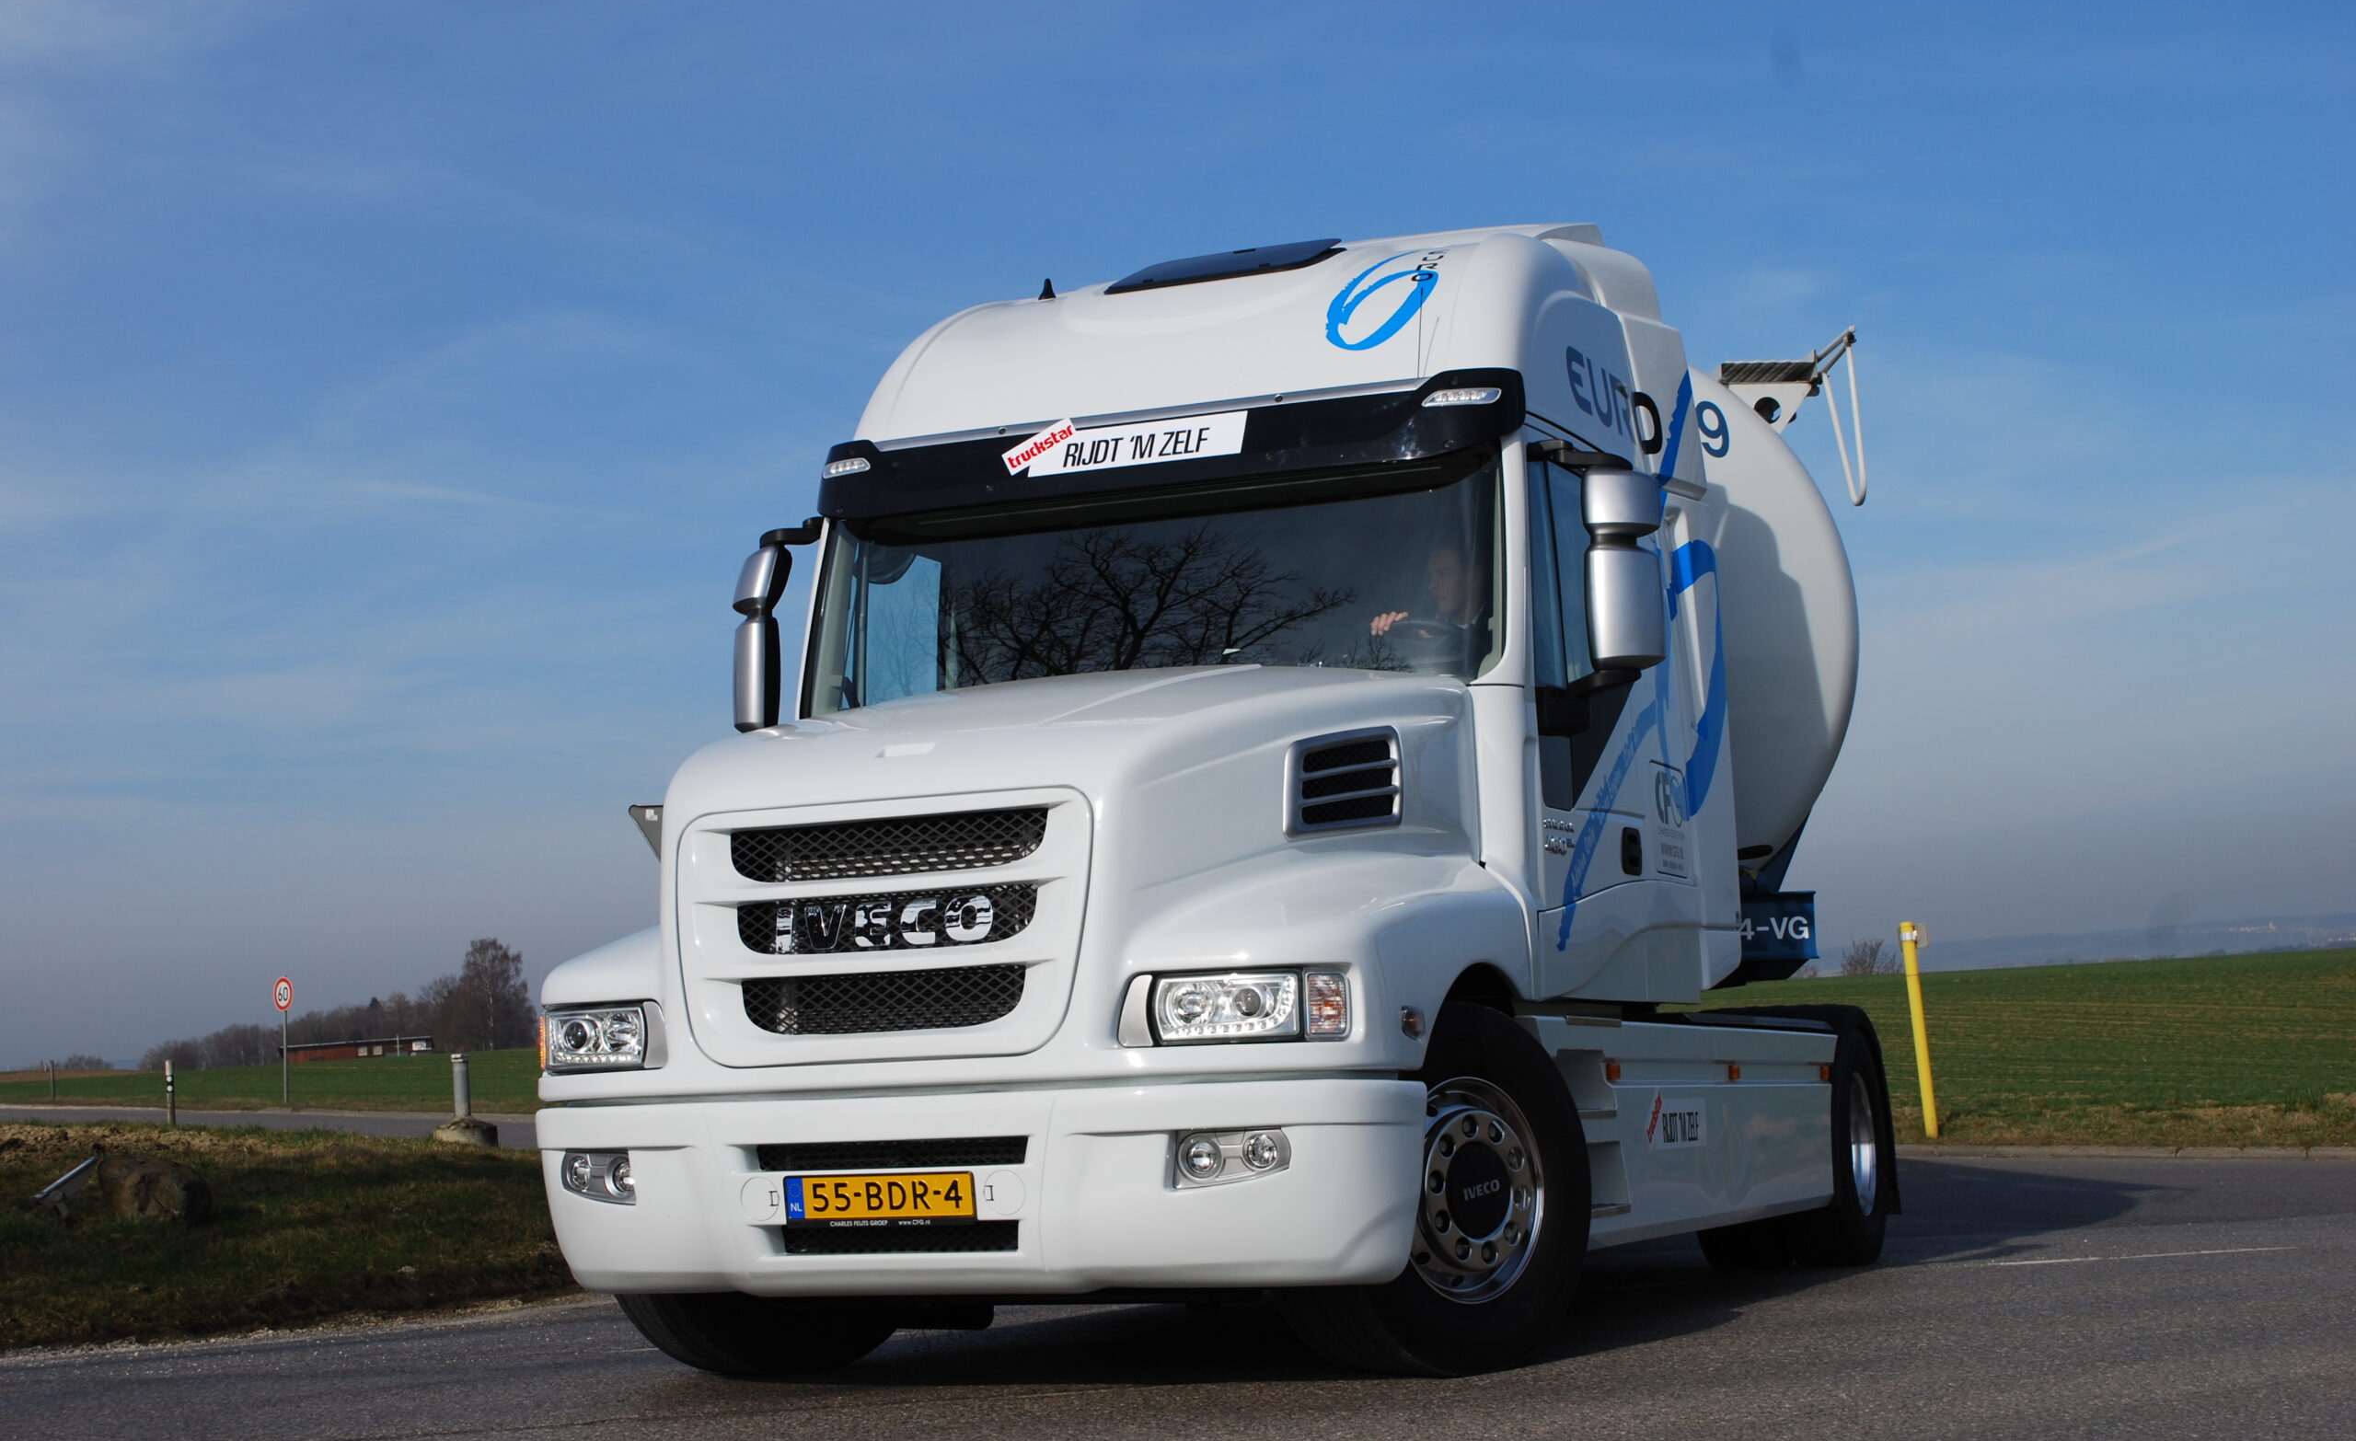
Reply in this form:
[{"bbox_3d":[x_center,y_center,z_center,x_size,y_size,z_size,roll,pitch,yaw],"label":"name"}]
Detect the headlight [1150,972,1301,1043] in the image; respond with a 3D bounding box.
[{"bbox_3d":[0.123,0.690,7.562,0.345,0.172,0.150,-4,-8,18],"label":"headlight"}]

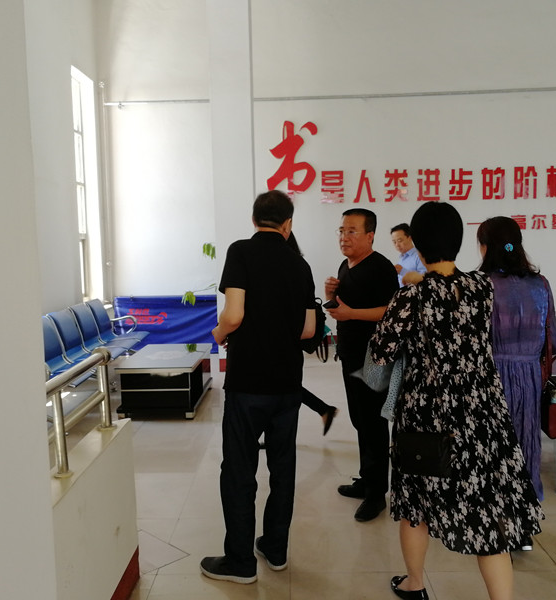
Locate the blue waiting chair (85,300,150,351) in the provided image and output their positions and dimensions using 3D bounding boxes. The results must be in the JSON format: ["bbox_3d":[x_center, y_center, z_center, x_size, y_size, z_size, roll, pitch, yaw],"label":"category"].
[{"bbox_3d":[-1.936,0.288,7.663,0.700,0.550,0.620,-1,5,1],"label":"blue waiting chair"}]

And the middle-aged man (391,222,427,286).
[{"bbox_3d":[1.236,0.095,5.864,0.420,1.660,0.500,-7,7,-44],"label":"middle-aged man"}]

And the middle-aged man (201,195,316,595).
[{"bbox_3d":[-0.111,0.380,2.820,0.530,1.730,0.450,-2,5,-7],"label":"middle-aged man"}]

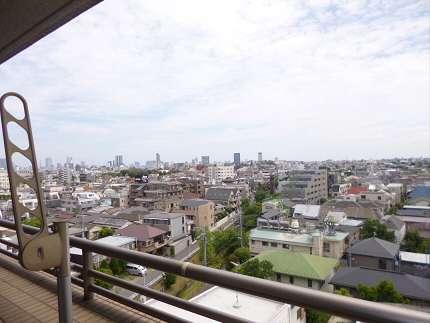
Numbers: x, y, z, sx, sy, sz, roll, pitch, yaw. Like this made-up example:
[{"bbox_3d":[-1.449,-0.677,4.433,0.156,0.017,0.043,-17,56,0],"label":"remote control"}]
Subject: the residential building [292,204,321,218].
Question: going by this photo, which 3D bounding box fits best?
[{"bbox_3d":[28.013,17.476,89.704,7.500,8.300,6.600,-2,-1,33],"label":"residential building"}]

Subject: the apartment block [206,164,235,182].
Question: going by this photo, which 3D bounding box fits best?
[{"bbox_3d":[5.642,13.773,281.004,22.000,20.800,13.000,-2,-1,25],"label":"apartment block"}]

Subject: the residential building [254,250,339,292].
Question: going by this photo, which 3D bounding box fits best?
[{"bbox_3d":[12.305,18.538,48.699,12.900,7.800,9.450,-2,0,32],"label":"residential building"}]

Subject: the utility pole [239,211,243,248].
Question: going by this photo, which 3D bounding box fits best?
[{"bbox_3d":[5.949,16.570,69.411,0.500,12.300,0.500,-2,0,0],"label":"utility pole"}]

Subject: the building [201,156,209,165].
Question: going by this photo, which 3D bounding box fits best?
[{"bbox_3d":[-63.741,-2.381,2000.016,46.000,60.000,30.000,-1,0,0],"label":"building"}]

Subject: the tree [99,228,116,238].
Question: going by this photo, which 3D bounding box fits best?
[{"bbox_3d":[-25.644,19.157,71.950,3.900,5.300,3.900,-1,0,0],"label":"tree"}]

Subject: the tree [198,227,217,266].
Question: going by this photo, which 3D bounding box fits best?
[{"bbox_3d":[-1.285,17.892,62.452,3.800,8.000,3.800,-1,0,0],"label":"tree"}]

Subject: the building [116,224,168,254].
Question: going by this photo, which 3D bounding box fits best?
[{"bbox_3d":[-17.784,19.369,70.699,10.000,8.000,9.200,-2,0,18],"label":"building"}]

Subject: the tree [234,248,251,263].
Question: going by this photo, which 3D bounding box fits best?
[{"bbox_3d":[5.761,20.695,63.388,3.500,4.000,3.500,-2,0,0],"label":"tree"}]

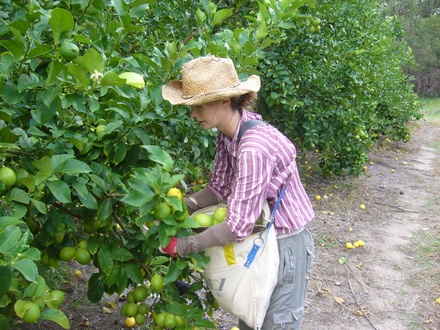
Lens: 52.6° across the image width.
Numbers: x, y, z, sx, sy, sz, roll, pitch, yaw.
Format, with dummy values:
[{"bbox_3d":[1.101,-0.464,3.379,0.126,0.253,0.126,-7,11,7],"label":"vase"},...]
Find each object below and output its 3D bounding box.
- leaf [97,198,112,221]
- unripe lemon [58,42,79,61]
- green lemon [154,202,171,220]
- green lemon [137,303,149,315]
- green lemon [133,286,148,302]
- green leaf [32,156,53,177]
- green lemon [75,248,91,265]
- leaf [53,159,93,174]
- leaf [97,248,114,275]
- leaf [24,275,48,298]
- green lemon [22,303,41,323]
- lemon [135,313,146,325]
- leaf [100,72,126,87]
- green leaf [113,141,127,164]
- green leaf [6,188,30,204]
[{"bbox_3d":[-0.423,0.163,1.630,0.048,0.092,0.022,24,-24,-4],"label":"leaf"},{"bbox_3d":[-0.489,-0.369,1.450,0.060,0.061,0.060,0,9,0],"label":"unripe lemon"},{"bbox_3d":[-0.212,0.173,1.650,0.058,0.064,0.058,0,10,0],"label":"green lemon"},{"bbox_3d":[-0.366,0.685,2.120,0.056,0.057,0.056,0,10,0],"label":"green lemon"},{"bbox_3d":[-0.311,0.508,1.750,0.057,0.062,0.057,0,10,0],"label":"green lemon"},{"bbox_3d":[-0.551,0.008,1.380,0.062,0.066,0.030,-4,11,-22],"label":"green leaf"},{"bbox_3d":[-0.507,0.340,1.650,0.058,0.065,0.058,0,10,0],"label":"green lemon"},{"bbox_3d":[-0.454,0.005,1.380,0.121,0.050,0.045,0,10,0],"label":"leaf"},{"bbox_3d":[-0.415,0.353,1.620,0.052,0.098,0.022,-20,-22,-22],"label":"leaf"},{"bbox_3d":[-0.569,0.380,1.380,0.072,0.066,0.035,-4,11,-23],"label":"leaf"},{"bbox_3d":[-0.619,0.484,1.460,0.057,0.067,0.057,0,10,0],"label":"green lemon"},{"bbox_3d":[-0.377,0.734,2.120,0.053,0.059,0.053,0,10,0],"label":"lemon"},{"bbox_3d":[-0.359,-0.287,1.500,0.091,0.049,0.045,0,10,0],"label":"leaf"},{"bbox_3d":[-0.387,-0.046,1.720,0.047,0.095,0.022,15,-17,-8],"label":"green leaf"},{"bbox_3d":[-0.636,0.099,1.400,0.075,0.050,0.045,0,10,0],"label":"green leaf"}]

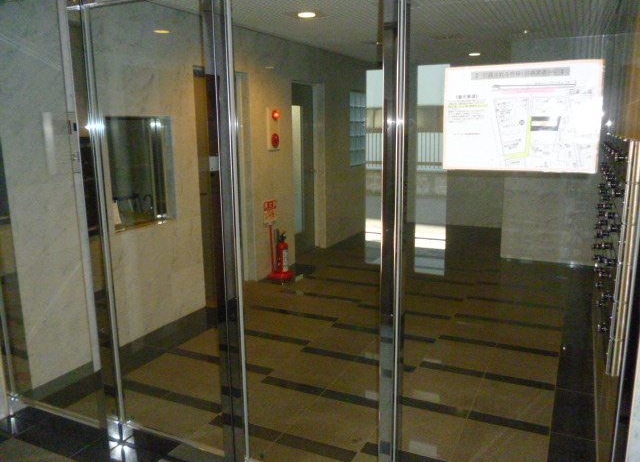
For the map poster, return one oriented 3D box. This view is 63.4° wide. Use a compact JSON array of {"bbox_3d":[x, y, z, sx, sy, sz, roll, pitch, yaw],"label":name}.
[{"bbox_3d":[0.591,-0.335,1.548,0.436,0.313,0.015,5,12,26],"label":"map poster"}]

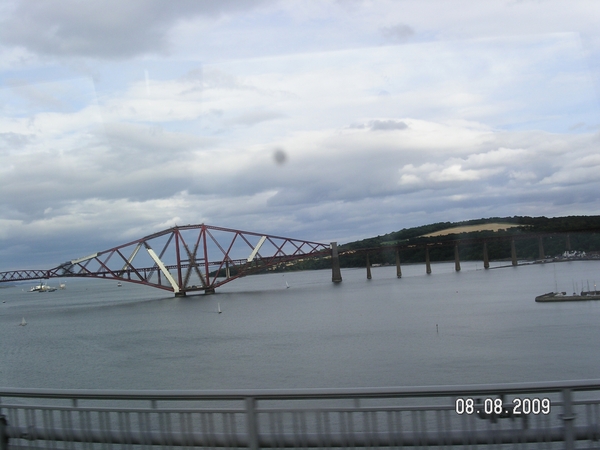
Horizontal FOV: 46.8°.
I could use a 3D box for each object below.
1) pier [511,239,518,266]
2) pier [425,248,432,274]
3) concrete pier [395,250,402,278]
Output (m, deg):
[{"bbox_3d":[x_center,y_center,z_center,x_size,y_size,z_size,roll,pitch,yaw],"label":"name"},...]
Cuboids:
[{"bbox_3d":[358.890,46.350,1160.000,7.800,44.500,12.500,-4,-3,-5],"label":"pier"},{"bbox_3d":[212.570,60.330,1146.000,7.800,43.500,12.500,-4,-3,-5],"label":"pier"},{"bbox_3d":[162.620,64.790,1140.000,7.800,45.000,12.500,-4,-3,-5],"label":"concrete pier"}]

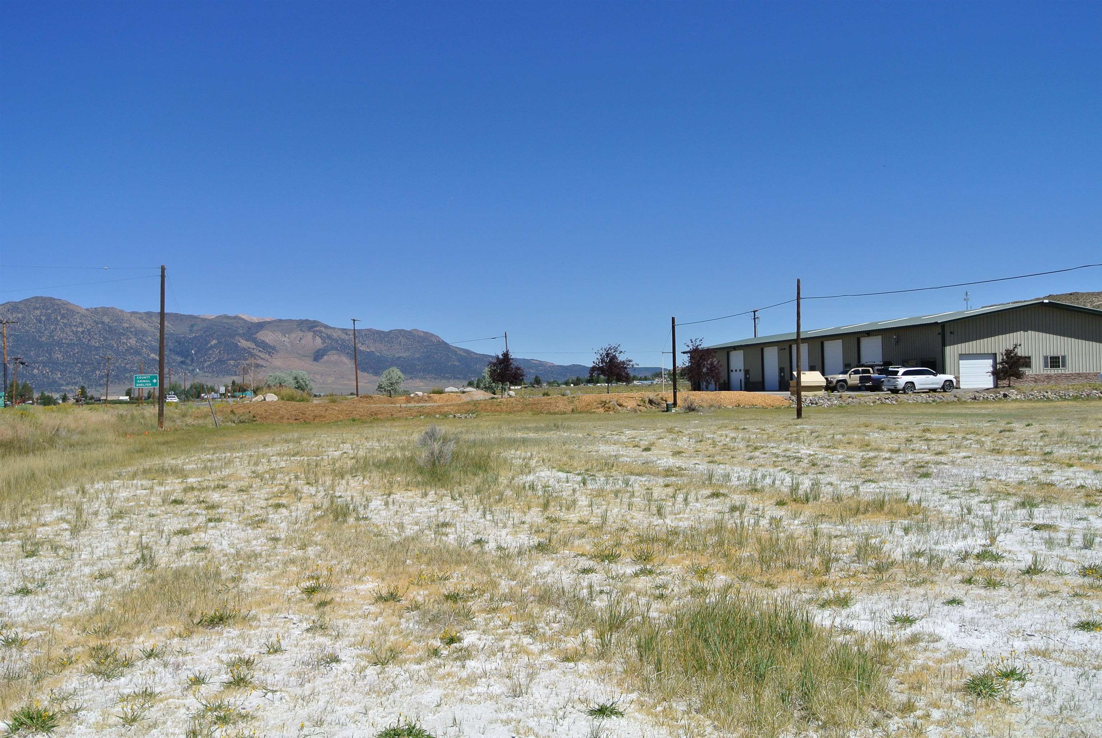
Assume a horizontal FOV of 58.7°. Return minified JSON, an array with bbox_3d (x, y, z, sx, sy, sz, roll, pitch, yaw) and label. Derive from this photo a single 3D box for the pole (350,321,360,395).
[{"bbox_3d":[-25.226,-1.393,127.000,0.300,10.140,2.200,-2,-1,17],"label":"pole"}]

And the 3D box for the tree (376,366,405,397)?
[{"bbox_3d":[-20.407,1.646,125.000,3.600,3.950,3.600,-1,-1,0],"label":"tree"}]

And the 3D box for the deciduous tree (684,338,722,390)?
[{"bbox_3d":[13.633,-0.232,88.000,3.500,5.100,3.500,-1,-1,0],"label":"deciduous tree"}]

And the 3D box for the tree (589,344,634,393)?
[{"bbox_3d":[6.126,0.043,99.000,4.400,5.130,4.400,-1,-1,0],"label":"tree"}]

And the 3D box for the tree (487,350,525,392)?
[{"bbox_3d":[-4.382,0.485,96.000,3.750,4.680,3.750,-1,-1,0],"label":"tree"}]

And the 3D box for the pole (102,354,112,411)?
[{"bbox_3d":[-82.802,2.450,183.000,2.400,9.880,0.300,-1,-1,-20],"label":"pole"}]

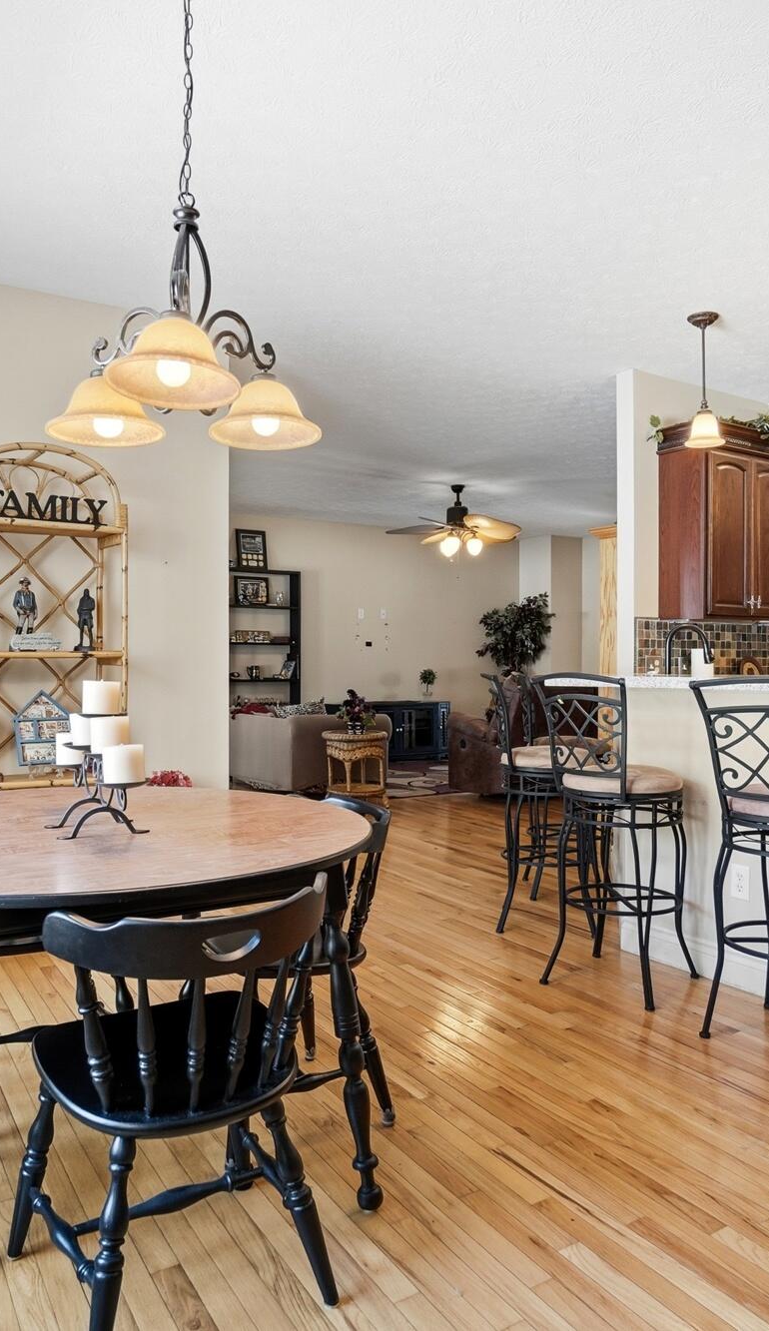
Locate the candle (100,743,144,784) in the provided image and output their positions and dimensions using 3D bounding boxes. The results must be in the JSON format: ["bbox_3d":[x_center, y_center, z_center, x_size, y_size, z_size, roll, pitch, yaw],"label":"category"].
[{"bbox_3d":[-0.527,0.196,1.680,0.081,0.077,0.081,0,0,-34],"label":"candle"}]

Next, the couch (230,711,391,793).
[{"bbox_3d":[-0.770,0.755,8.000,1.000,0.700,1.600,0,0,-32],"label":"couch"}]

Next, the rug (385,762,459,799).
[{"bbox_3d":[0.290,1.098,8.300,2.700,0.015,2.200,0,0,-32],"label":"rug"}]

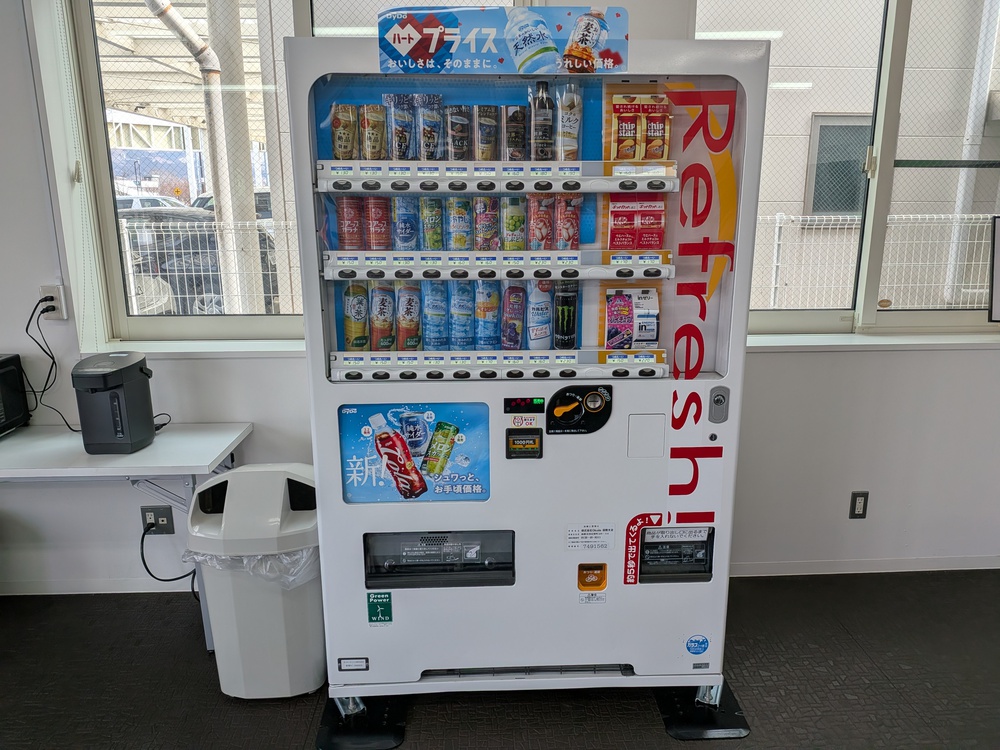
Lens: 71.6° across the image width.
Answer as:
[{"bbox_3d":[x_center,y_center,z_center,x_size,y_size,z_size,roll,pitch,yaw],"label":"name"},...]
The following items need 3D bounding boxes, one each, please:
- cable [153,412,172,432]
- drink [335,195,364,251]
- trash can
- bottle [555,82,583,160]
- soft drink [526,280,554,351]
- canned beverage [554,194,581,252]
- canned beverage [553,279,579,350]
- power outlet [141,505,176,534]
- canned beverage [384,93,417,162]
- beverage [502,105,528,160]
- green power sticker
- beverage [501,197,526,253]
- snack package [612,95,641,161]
[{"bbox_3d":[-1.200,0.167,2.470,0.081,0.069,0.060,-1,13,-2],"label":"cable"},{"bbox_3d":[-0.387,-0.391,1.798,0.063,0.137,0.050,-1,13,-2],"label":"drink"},{"bbox_3d":[-0.718,0.618,2.155,0.413,0.711,0.302,-1,13,-2],"label":"trash can"},{"bbox_3d":[0.177,-0.654,1.787,0.067,0.202,0.060,-1,13,-2],"label":"bottle"},{"bbox_3d":[0.108,-0.166,1.892,0.067,0.202,0.060,-1,13,-2],"label":"soft drink"},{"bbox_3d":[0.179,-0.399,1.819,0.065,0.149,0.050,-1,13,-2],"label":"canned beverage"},{"bbox_3d":[0.179,-0.161,1.896,0.065,0.192,0.060,-1,13,-2],"label":"canned beverage"},{"bbox_3d":[-1.315,0.558,2.668,0.116,0.120,0.012,-1,13,-2],"label":"power outlet"},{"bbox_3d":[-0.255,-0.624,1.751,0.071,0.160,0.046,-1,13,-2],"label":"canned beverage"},{"bbox_3d":[0.040,-0.624,1.788,0.064,0.139,0.060,-1,13,-2],"label":"beverage"},{"bbox_3d":[-0.341,0.664,1.970,0.069,0.098,0.003,-1,13,-2],"label":"green power sticker"},{"bbox_3d":[0.036,-0.397,1.838,0.064,0.144,0.060,-1,13,-2],"label":"beverage"},{"bbox_3d":[0.320,-0.619,1.746,0.069,0.157,0.035,-1,13,-2],"label":"snack package"}]

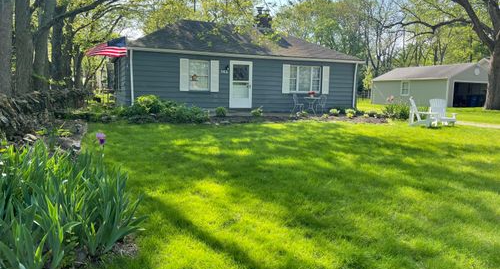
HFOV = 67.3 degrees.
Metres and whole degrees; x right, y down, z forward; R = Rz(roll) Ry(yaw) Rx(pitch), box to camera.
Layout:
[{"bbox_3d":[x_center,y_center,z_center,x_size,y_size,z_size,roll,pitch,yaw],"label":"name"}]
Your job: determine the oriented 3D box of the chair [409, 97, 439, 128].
[{"bbox_3d":[5.522,-0.703,12.000,0.820,0.920,0.720,5,8,37],"label":"chair"}]

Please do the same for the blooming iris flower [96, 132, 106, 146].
[{"bbox_3d":[-1.503,0.040,3.800,0.105,0.135,0.105,1,6,0],"label":"blooming iris flower"}]

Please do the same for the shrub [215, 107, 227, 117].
[{"bbox_3d":[-1.257,-0.937,16.000,0.470,0.430,0.450,-2,7,-25],"label":"shrub"}]

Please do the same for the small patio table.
[{"bbox_3d":[2.910,-1.330,17.400,0.740,0.740,0.740,1,6,0],"label":"small patio table"}]

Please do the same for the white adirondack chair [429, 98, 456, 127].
[{"bbox_3d":[6.441,-0.722,12.500,0.720,0.920,0.820,1,6,-1],"label":"white adirondack chair"}]

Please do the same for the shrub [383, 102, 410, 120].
[{"bbox_3d":[5.852,-0.979,15.000,1.000,0.700,0.920,1,6,0],"label":"shrub"}]

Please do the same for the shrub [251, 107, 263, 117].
[{"bbox_3d":[0.289,-0.978,16.700,0.490,0.430,0.460,-2,7,-25],"label":"shrub"}]

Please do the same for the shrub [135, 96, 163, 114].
[{"bbox_3d":[-3.919,-1.147,14.500,1.020,0.720,0.880,-2,7,-25],"label":"shrub"}]

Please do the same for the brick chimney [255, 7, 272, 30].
[{"bbox_3d":[0.771,-6.385,20.669,0.680,1.200,0.600,-2,7,-25],"label":"brick chimney"}]

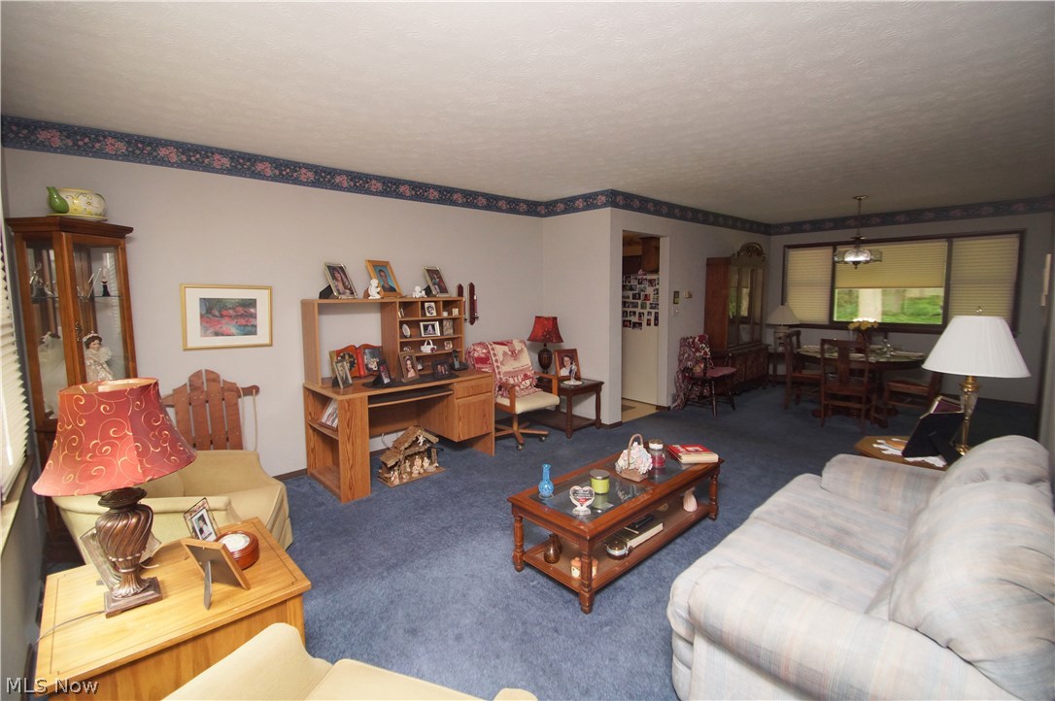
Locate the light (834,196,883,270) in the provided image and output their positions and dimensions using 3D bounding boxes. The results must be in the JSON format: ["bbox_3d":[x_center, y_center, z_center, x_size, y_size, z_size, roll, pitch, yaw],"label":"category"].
[{"bbox_3d":[3.686,-1.301,4.891,0.440,0.770,0.440,-7,10,-40],"label":"light"}]

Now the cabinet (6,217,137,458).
[{"bbox_3d":[-2.440,0.232,2.491,0.330,1.855,0.460,-1,8,-1],"label":"cabinet"}]

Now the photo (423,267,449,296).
[{"bbox_3d":[-0.838,-0.631,4.070,0.040,0.285,0.210,-23,-3,29],"label":"photo"}]

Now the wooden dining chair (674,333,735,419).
[{"bbox_3d":[2.154,0.274,5.282,0.550,0.880,0.570,-8,10,-41],"label":"wooden dining chair"}]

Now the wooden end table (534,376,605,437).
[{"bbox_3d":[0.394,0.580,4.687,0.530,0.490,0.660,-7,10,-40],"label":"wooden end table"}]

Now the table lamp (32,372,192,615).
[{"bbox_3d":[-1.283,0.450,1.376,0.370,0.700,0.370,-8,10,-41],"label":"table lamp"}]

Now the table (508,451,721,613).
[{"bbox_3d":[0.571,0.926,2.547,1.280,0.386,0.515,-8,10,-41],"label":"table"}]

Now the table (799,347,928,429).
[{"bbox_3d":[3.791,0.377,5.020,1.270,0.740,1.270,-7,10,-40],"label":"table"}]

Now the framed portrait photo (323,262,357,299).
[{"bbox_3d":[-1.490,-0.551,3.488,0.040,0.280,0.210,-20,1,19],"label":"framed portrait photo"}]

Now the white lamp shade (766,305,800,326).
[{"bbox_3d":[3.797,-0.511,6.510,0.460,0.300,0.460,-7,10,-40],"label":"white lamp shade"}]

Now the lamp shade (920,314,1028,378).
[{"bbox_3d":[2.425,-0.034,2.373,0.410,0.295,0.410,-7,10,-40],"label":"lamp shade"}]

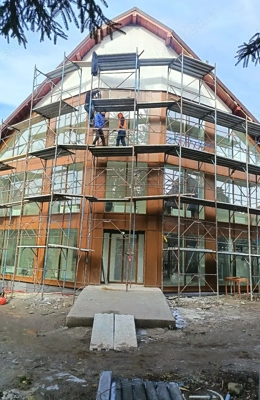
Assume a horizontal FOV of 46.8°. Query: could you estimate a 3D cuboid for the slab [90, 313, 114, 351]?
[{"bbox_3d":[-0.696,3.431,7.885,0.540,0.110,1.521,2,6,-3],"label":"slab"}]

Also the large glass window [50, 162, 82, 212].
[{"bbox_3d":[-3.088,-0.507,14.730,1.921,2.396,0.120,-4,-12,31],"label":"large glass window"}]

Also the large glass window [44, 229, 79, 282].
[{"bbox_3d":[-3.220,2.583,14.164,1.868,2.355,0.120,-4,-12,31],"label":"large glass window"}]

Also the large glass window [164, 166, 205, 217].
[{"bbox_3d":[2.642,-0.318,14.490,2.390,2.396,0.120,8,-12,-26],"label":"large glass window"}]

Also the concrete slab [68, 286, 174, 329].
[{"bbox_3d":[-0.249,3.654,10.647,3.100,0.270,4.216,2,-3,0],"label":"concrete slab"}]

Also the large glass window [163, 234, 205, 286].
[{"bbox_3d":[2.556,2.777,13.940,2.369,2.355,0.120,8,-12,-26],"label":"large glass window"}]

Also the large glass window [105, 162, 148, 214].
[{"bbox_3d":[-0.144,-0.565,13.765,1.878,2.396,0.120,2,-10,2],"label":"large glass window"}]

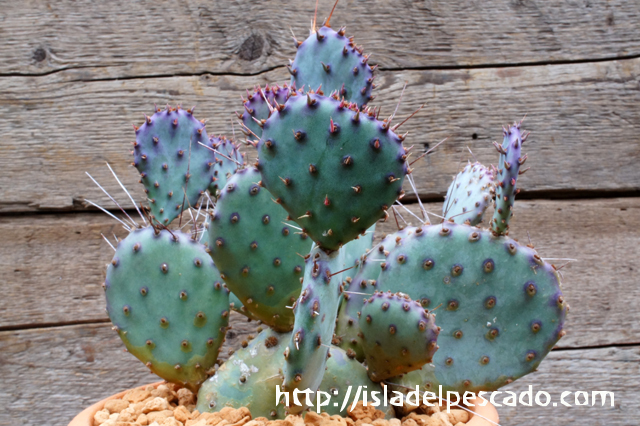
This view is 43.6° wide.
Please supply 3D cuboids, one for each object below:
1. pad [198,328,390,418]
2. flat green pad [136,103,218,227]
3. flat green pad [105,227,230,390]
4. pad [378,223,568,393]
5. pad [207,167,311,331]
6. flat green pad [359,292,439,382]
[{"bbox_3d":[-0.017,0.104,0.520,0.120,0.057,0.042,-1,5,0],"label":"pad"},{"bbox_3d":[-0.097,-0.031,0.535,0.053,0.079,0.015,4,2,-6],"label":"flat green pad"},{"bbox_3d":[-0.091,0.062,0.520,0.079,0.108,0.018,-11,-1,4],"label":"flat green pad"},{"bbox_3d":[0.102,0.063,0.535,0.120,0.108,0.021,6,0,11],"label":"pad"},{"bbox_3d":[-0.039,0.023,0.530,0.065,0.105,0.018,-14,0,-8],"label":"pad"},{"bbox_3d":[0.048,0.077,0.490,0.044,0.051,0.024,15,19,4],"label":"flat green pad"}]

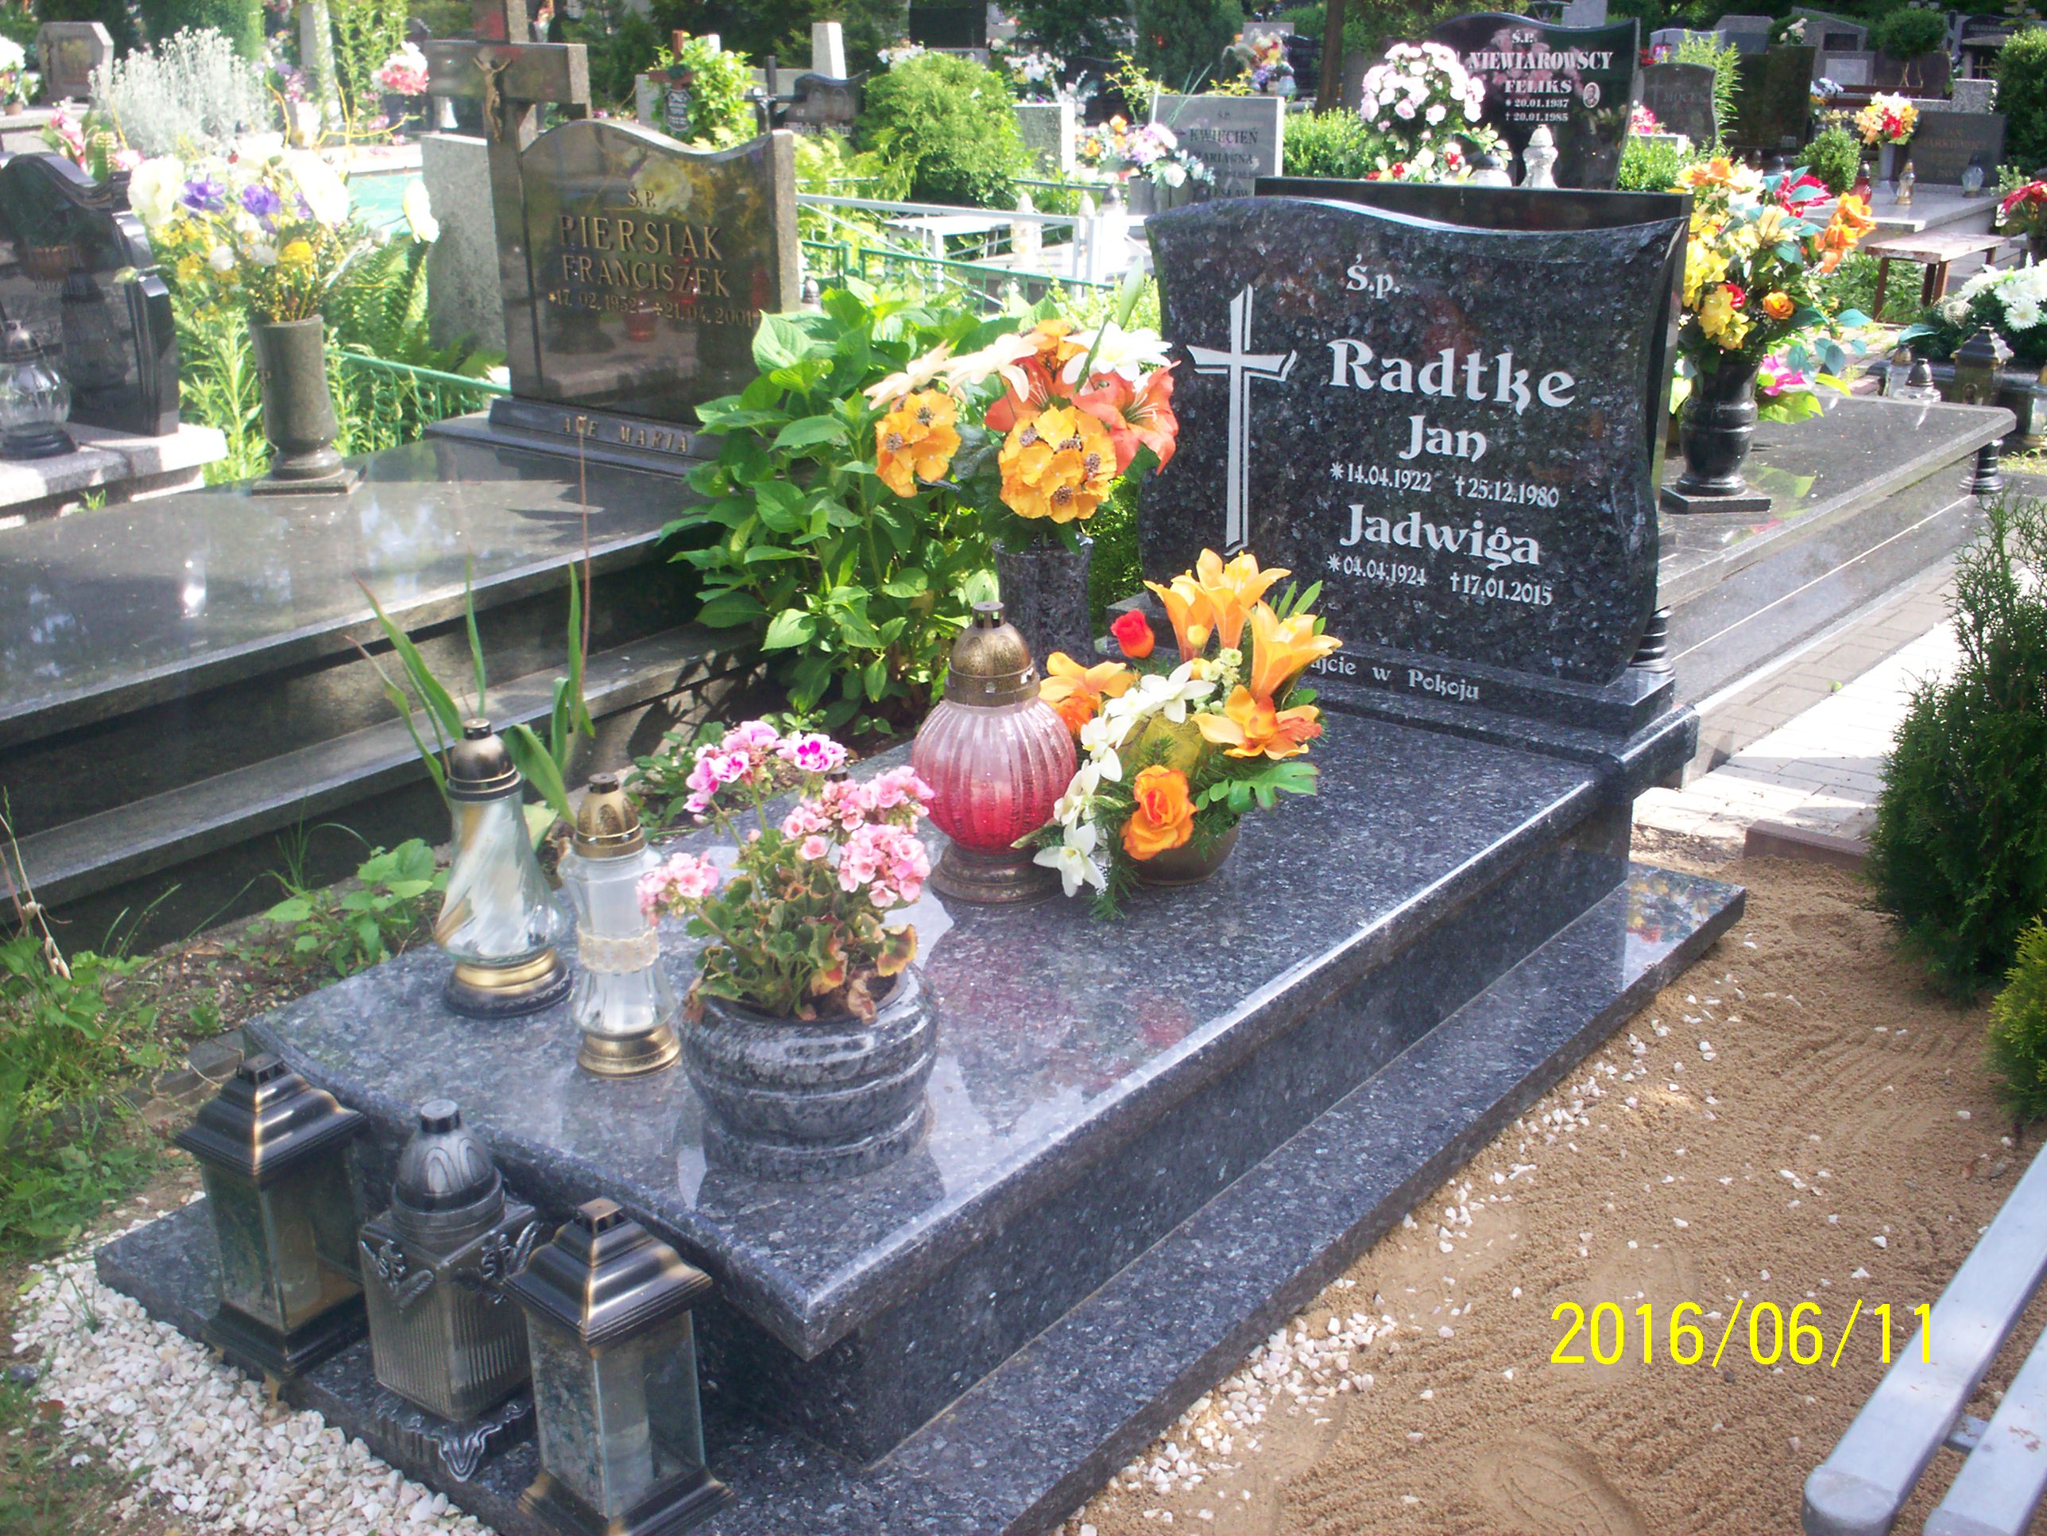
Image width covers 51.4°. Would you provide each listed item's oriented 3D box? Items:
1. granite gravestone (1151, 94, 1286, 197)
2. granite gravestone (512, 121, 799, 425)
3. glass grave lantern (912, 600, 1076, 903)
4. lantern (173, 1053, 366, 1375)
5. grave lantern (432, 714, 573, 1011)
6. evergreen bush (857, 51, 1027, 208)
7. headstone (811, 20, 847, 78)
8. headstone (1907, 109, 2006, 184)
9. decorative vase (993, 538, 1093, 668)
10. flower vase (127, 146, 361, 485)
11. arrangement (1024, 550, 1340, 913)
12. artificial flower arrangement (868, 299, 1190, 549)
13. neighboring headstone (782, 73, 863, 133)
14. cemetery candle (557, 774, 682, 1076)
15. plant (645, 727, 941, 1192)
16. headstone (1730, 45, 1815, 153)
[{"bbox_3d":[0.783,-2.445,8.623,0.600,0.510,0.080,13,24,32],"label":"granite gravestone"},{"bbox_3d":[-0.727,-0.970,4.203,0.745,0.580,0.070,15,26,35],"label":"granite gravestone"},{"bbox_3d":[-0.037,-0.030,2.566,0.195,0.345,0.195,-1,21,0],"label":"glass grave lantern"},{"bbox_3d":[-0.698,0.411,2.015,0.127,0.300,0.127,15,26,36],"label":"lantern"},{"bbox_3d":[-0.575,0.097,2.300,0.142,0.312,0.142,-1,21,0],"label":"grave lantern"},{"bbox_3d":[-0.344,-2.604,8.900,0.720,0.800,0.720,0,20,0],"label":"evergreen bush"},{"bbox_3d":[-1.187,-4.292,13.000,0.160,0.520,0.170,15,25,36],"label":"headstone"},{"bbox_3d":[5.142,-3.404,11.741,0.450,0.390,0.090,15,25,36],"label":"headstone"},{"bbox_3d":[0.037,-0.204,3.135,0.145,0.265,0.145,-1,21,0],"label":"decorative vase"},{"bbox_3d":[-1.378,-0.809,3.824,0.440,0.580,0.380,15,26,36],"label":"flower vase"},{"bbox_3d":[0.192,-0.062,2.576,0.370,0.390,0.330,15,26,36],"label":"arrangement"},{"bbox_3d":[-0.003,-0.462,2.856,0.400,0.330,0.360,15,26,36],"label":"artificial flower arrangement"},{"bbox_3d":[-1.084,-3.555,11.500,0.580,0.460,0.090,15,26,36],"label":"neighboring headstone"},{"bbox_3d":[-0.412,0.151,2.157,0.108,0.307,0.108,-1,21,0],"label":"cemetery candle"},{"bbox_3d":[-0.215,0.158,1.983,0.270,0.410,0.260,-1,21,0],"label":"plant"},{"bbox_3d":[4.495,-4.019,12.800,0.480,0.630,0.100,15,25,36],"label":"headstone"}]

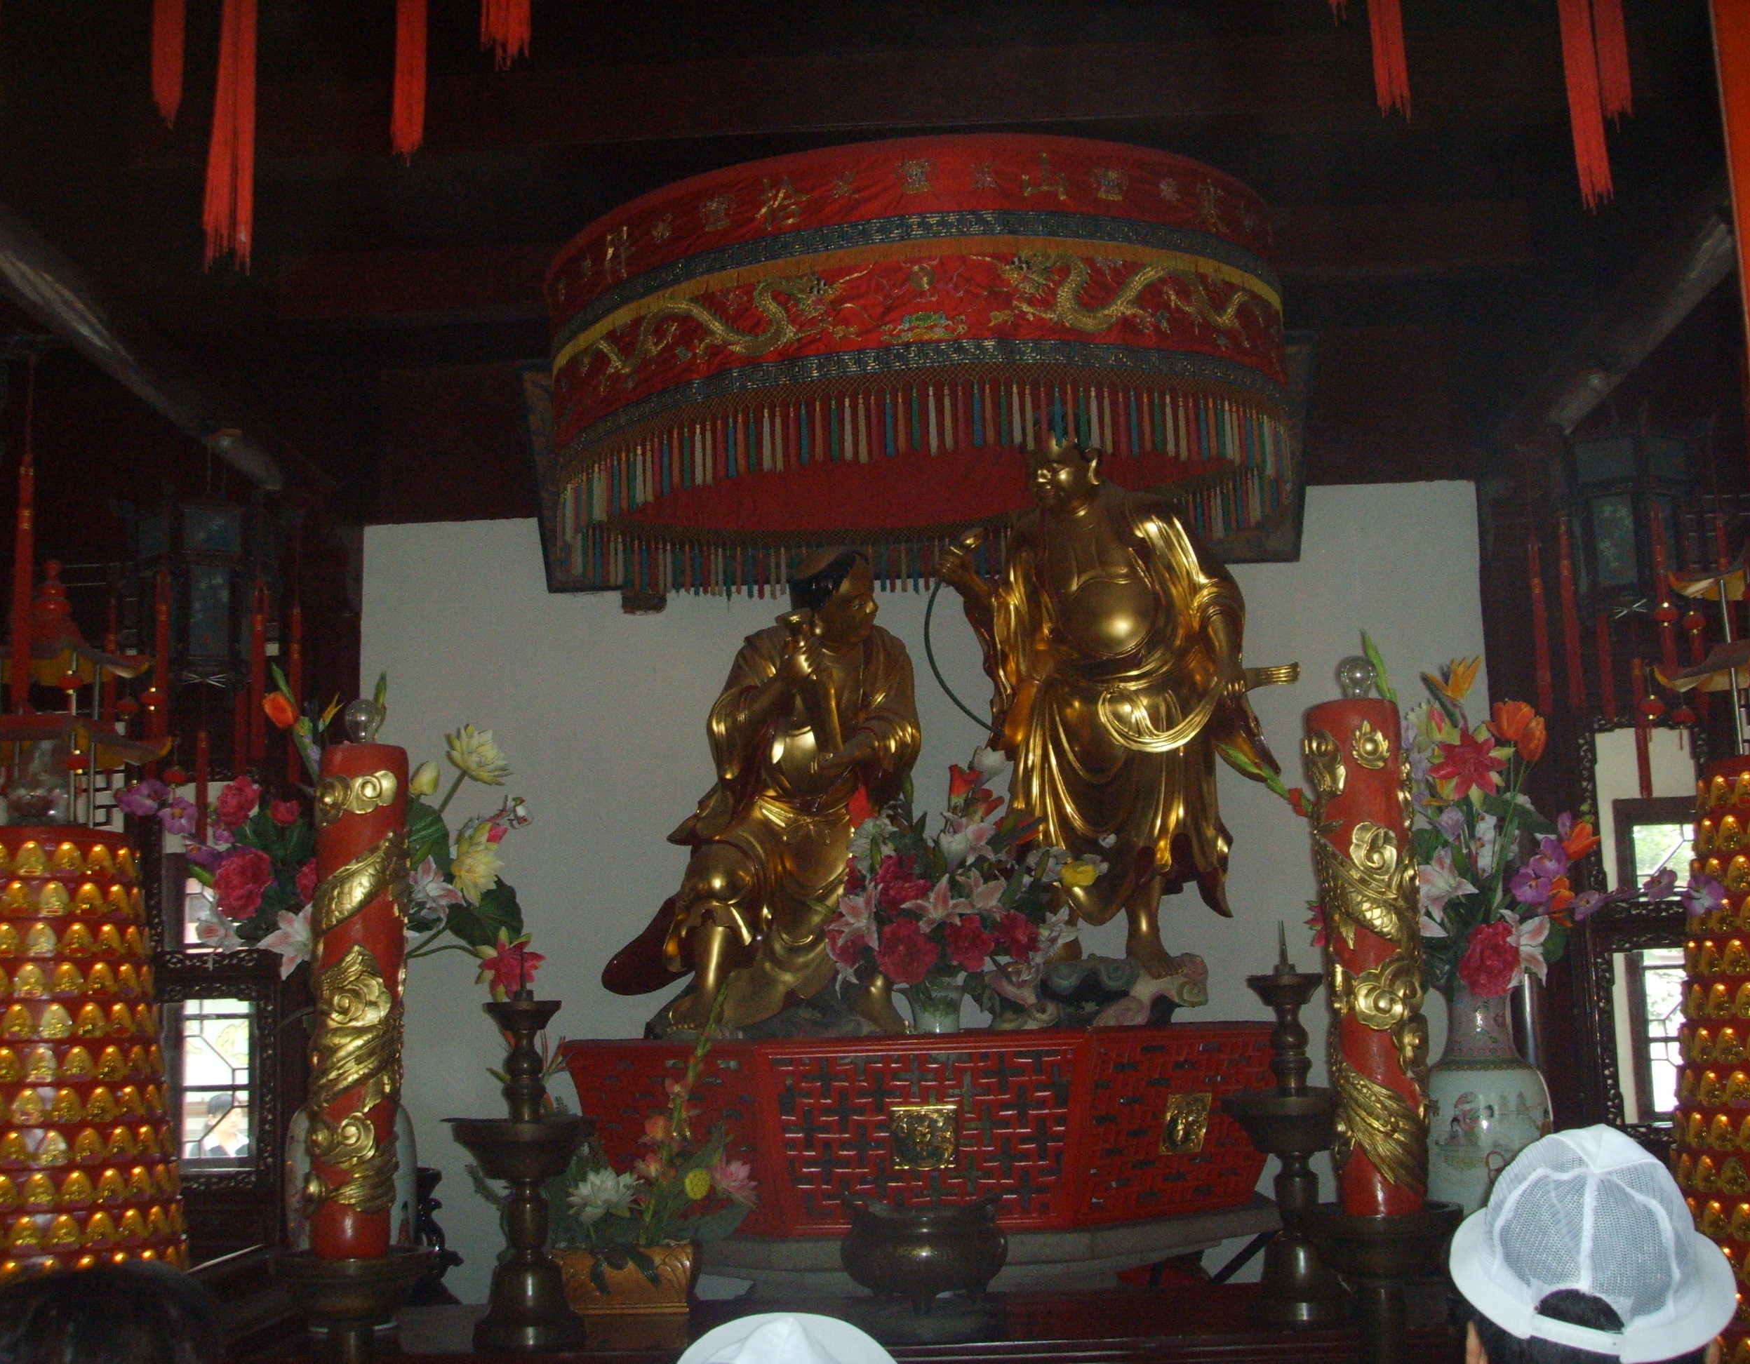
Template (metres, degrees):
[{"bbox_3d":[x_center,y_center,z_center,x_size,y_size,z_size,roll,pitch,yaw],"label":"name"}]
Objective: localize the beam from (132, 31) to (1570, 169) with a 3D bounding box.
[{"bbox_3d":[-0.092,-1.559,5.597,3.890,0.205,0.160,-2,-9,2],"label":"beam"}]

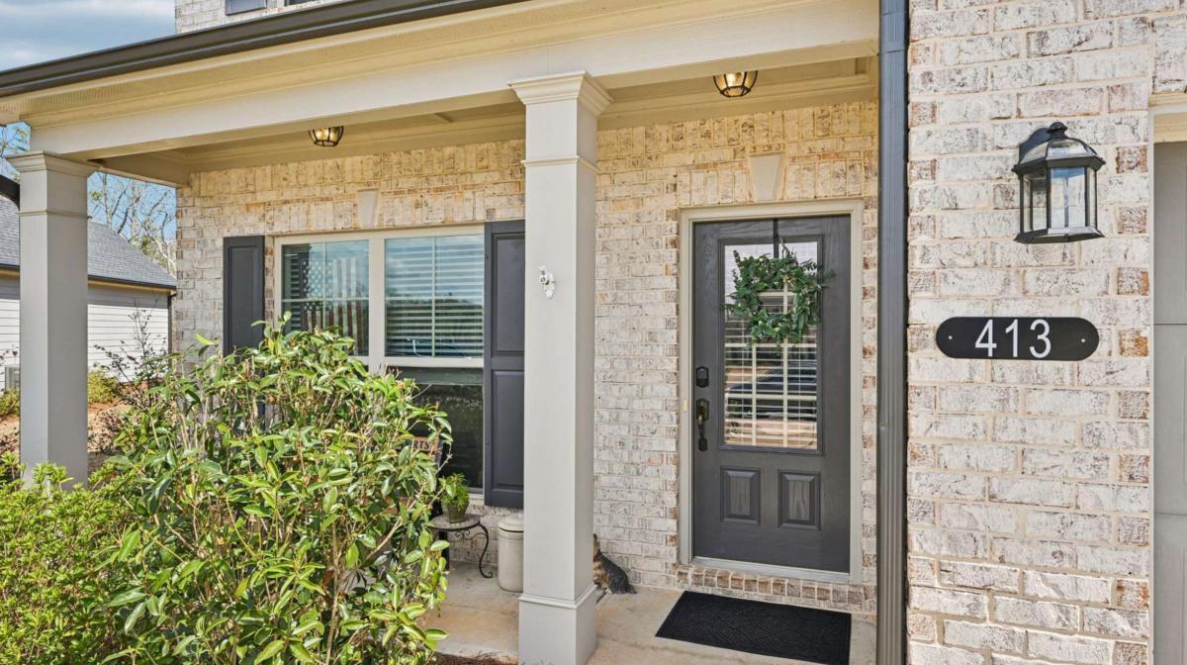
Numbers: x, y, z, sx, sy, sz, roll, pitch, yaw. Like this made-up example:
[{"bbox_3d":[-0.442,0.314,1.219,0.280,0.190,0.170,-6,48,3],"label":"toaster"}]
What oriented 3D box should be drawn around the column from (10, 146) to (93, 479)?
[{"bbox_3d":[-3.502,0.207,4.277,0.370,2.670,0.370,0,0,19],"label":"column"}]

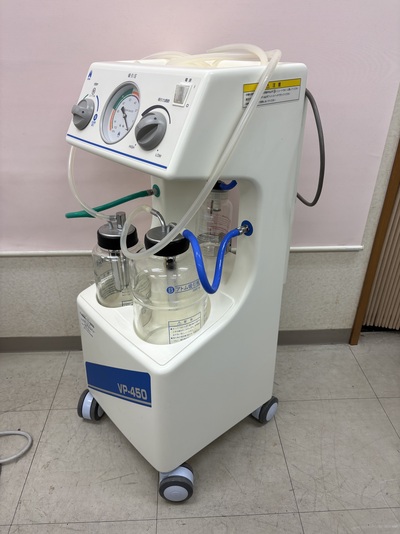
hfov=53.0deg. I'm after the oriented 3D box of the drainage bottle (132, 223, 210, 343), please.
[{"bbox_3d":[-0.056,0.045,0.808,0.155,0.250,0.155,0,30,0],"label":"drainage bottle"}]

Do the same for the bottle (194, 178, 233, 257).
[{"bbox_3d":[0.030,-0.095,0.888,0.082,0.165,0.082,0,30,0],"label":"bottle"}]

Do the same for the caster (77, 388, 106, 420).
[{"bbox_3d":[-0.284,0.366,1.061,0.054,0.078,0.075,10,32,18],"label":"caster"}]

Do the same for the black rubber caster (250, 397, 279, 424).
[{"bbox_3d":[0.167,0.367,1.058,0.075,0.078,0.054,-25,38,-36],"label":"black rubber caster"}]

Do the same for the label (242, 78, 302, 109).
[{"bbox_3d":[0.116,-0.272,0.628,0.130,0.033,0.002,-22,36,-33],"label":"label"}]

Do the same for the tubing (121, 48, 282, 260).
[{"bbox_3d":[-0.033,-0.192,0.700,0.260,0.345,0.270,-23,37,-34],"label":"tubing"}]

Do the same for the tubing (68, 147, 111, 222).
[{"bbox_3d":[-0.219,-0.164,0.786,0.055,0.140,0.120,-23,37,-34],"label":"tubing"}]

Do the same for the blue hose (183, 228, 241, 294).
[{"bbox_3d":[0.023,-0.012,0.779,0.112,0.138,0.030,-1,30,-2],"label":"blue hose"}]

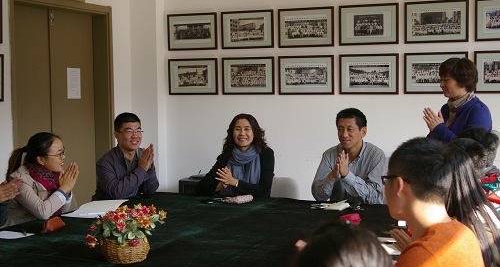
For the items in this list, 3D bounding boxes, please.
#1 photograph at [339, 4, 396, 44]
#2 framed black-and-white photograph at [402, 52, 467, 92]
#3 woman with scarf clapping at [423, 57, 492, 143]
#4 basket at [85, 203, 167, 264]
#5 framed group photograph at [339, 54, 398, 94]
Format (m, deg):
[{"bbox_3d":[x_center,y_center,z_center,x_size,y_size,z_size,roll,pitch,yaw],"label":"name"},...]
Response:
[{"bbox_3d":[1.073,-0.983,6.517,0.541,0.360,0.025,1,5,21],"label":"photograph"},{"bbox_3d":[1.623,-0.523,6.307,0.543,0.359,0.025,1,5,22],"label":"framed black-and-white photograph"},{"bbox_3d":[1.262,0.337,4.391,0.430,1.590,0.470,-3,5,-23],"label":"woman with scarf clapping"},{"bbox_3d":[-0.499,0.393,2.875,0.310,0.205,0.250,-2,4,-10],"label":"basket"},{"bbox_3d":[1.074,-0.532,6.532,0.543,0.359,0.025,1,5,22],"label":"framed group photograph"}]

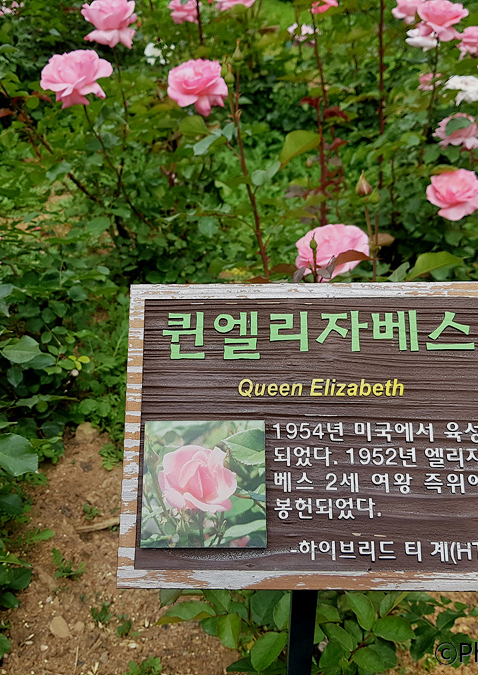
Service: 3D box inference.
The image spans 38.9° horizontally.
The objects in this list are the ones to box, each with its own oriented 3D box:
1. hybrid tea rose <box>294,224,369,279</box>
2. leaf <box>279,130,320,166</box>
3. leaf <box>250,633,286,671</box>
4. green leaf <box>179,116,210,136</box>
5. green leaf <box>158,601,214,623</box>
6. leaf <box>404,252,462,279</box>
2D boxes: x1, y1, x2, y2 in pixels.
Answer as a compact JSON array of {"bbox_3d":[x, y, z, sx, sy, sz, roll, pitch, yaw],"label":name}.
[{"bbox_3d":[0.122,-0.117,0.900,0.099,0.063,0.092,3,45,5],"label":"hybrid tea rose"},{"bbox_3d":[0.085,-0.266,0.950,0.072,0.012,0.040,-35,76,-6],"label":"leaf"},{"bbox_3d":[0.037,0.390,0.840,0.033,0.010,0.055,34,63,23],"label":"leaf"},{"bbox_3d":[-0.067,-0.318,1.020,0.049,0.010,0.031,23,75,3],"label":"green leaf"},{"bbox_3d":[-0.062,0.324,0.800,0.067,0.013,0.037,-5,35,-9],"label":"green leaf"},{"bbox_3d":[0.240,-0.088,0.830,0.070,0.016,0.036,-22,37,-5],"label":"leaf"}]

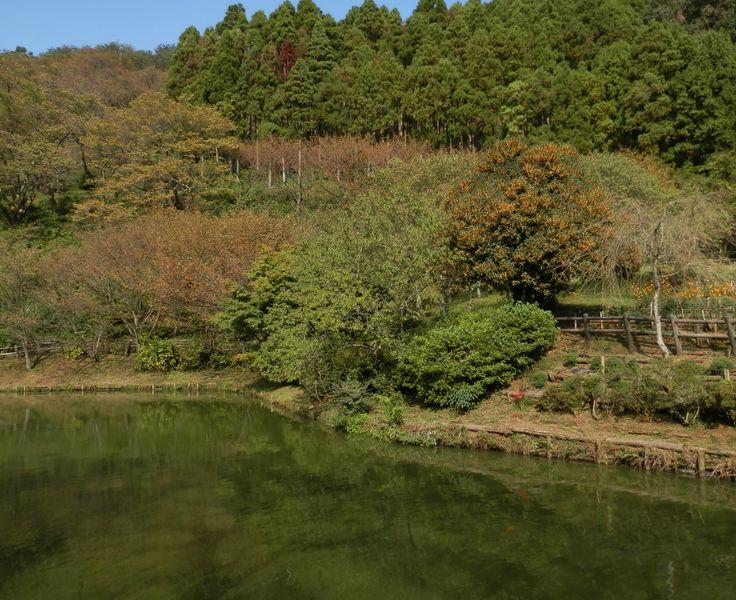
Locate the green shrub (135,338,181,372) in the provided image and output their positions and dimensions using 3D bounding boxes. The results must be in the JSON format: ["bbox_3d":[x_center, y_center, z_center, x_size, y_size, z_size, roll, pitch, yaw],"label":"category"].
[{"bbox_3d":[-12.506,3.297,35.700,2.678,1.980,2.277,-1,-3,0],"label":"green shrub"}]

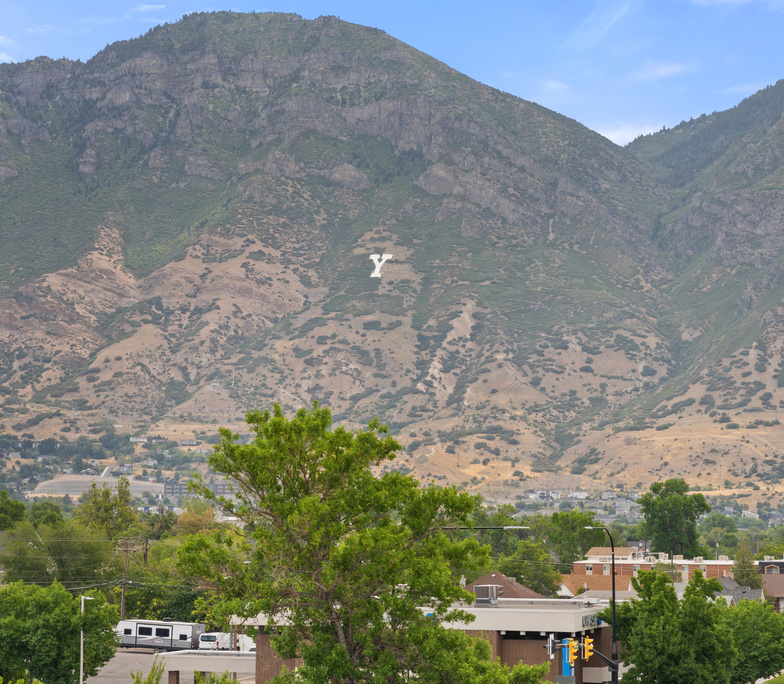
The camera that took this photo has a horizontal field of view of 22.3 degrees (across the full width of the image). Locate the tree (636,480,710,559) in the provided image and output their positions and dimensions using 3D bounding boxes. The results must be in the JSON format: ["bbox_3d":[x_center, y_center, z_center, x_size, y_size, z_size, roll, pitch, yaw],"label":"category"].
[{"bbox_3d":[55.710,37.990,394.280,14.500,21.000,14.000,-2,-6,20],"label":"tree"}]

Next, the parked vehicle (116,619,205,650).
[{"bbox_3d":[-23.200,29.290,198.790,9.400,3.300,2.550,-3,-6,29],"label":"parked vehicle"}]

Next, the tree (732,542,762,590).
[{"bbox_3d":[42.390,29.300,237.560,4.200,10.200,4.200,-2,-6,20],"label":"tree"}]

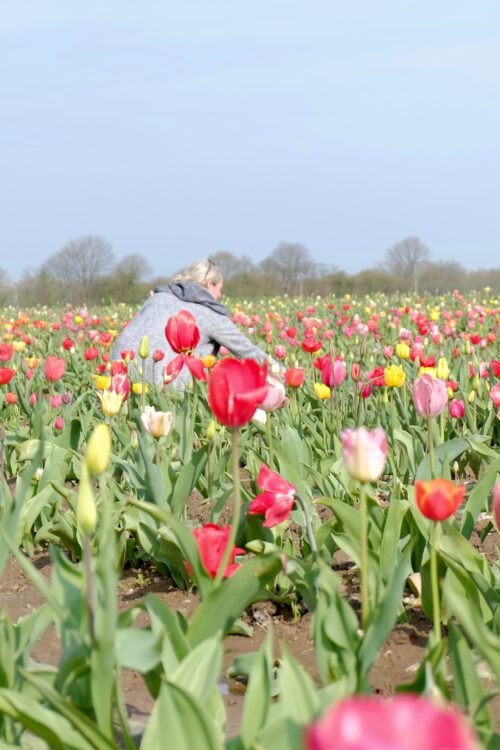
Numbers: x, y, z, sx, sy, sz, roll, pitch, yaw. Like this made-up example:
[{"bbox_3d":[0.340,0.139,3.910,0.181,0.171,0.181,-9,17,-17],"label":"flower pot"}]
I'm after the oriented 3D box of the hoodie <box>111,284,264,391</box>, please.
[{"bbox_3d":[-0.307,-0.192,7.850,0.580,0.580,0.620,3,4,41],"label":"hoodie"}]

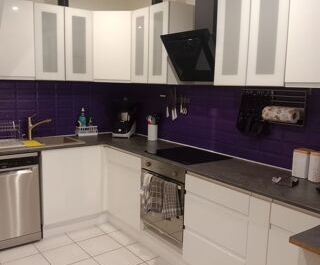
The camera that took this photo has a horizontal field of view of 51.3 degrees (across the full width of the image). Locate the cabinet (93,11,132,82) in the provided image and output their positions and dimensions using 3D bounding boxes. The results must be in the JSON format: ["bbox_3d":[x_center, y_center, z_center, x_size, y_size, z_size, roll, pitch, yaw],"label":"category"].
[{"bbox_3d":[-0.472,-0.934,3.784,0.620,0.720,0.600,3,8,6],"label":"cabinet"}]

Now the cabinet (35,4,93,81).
[{"bbox_3d":[-1.043,-0.902,3.472,0.605,0.735,0.295,-5,10,-38],"label":"cabinet"}]

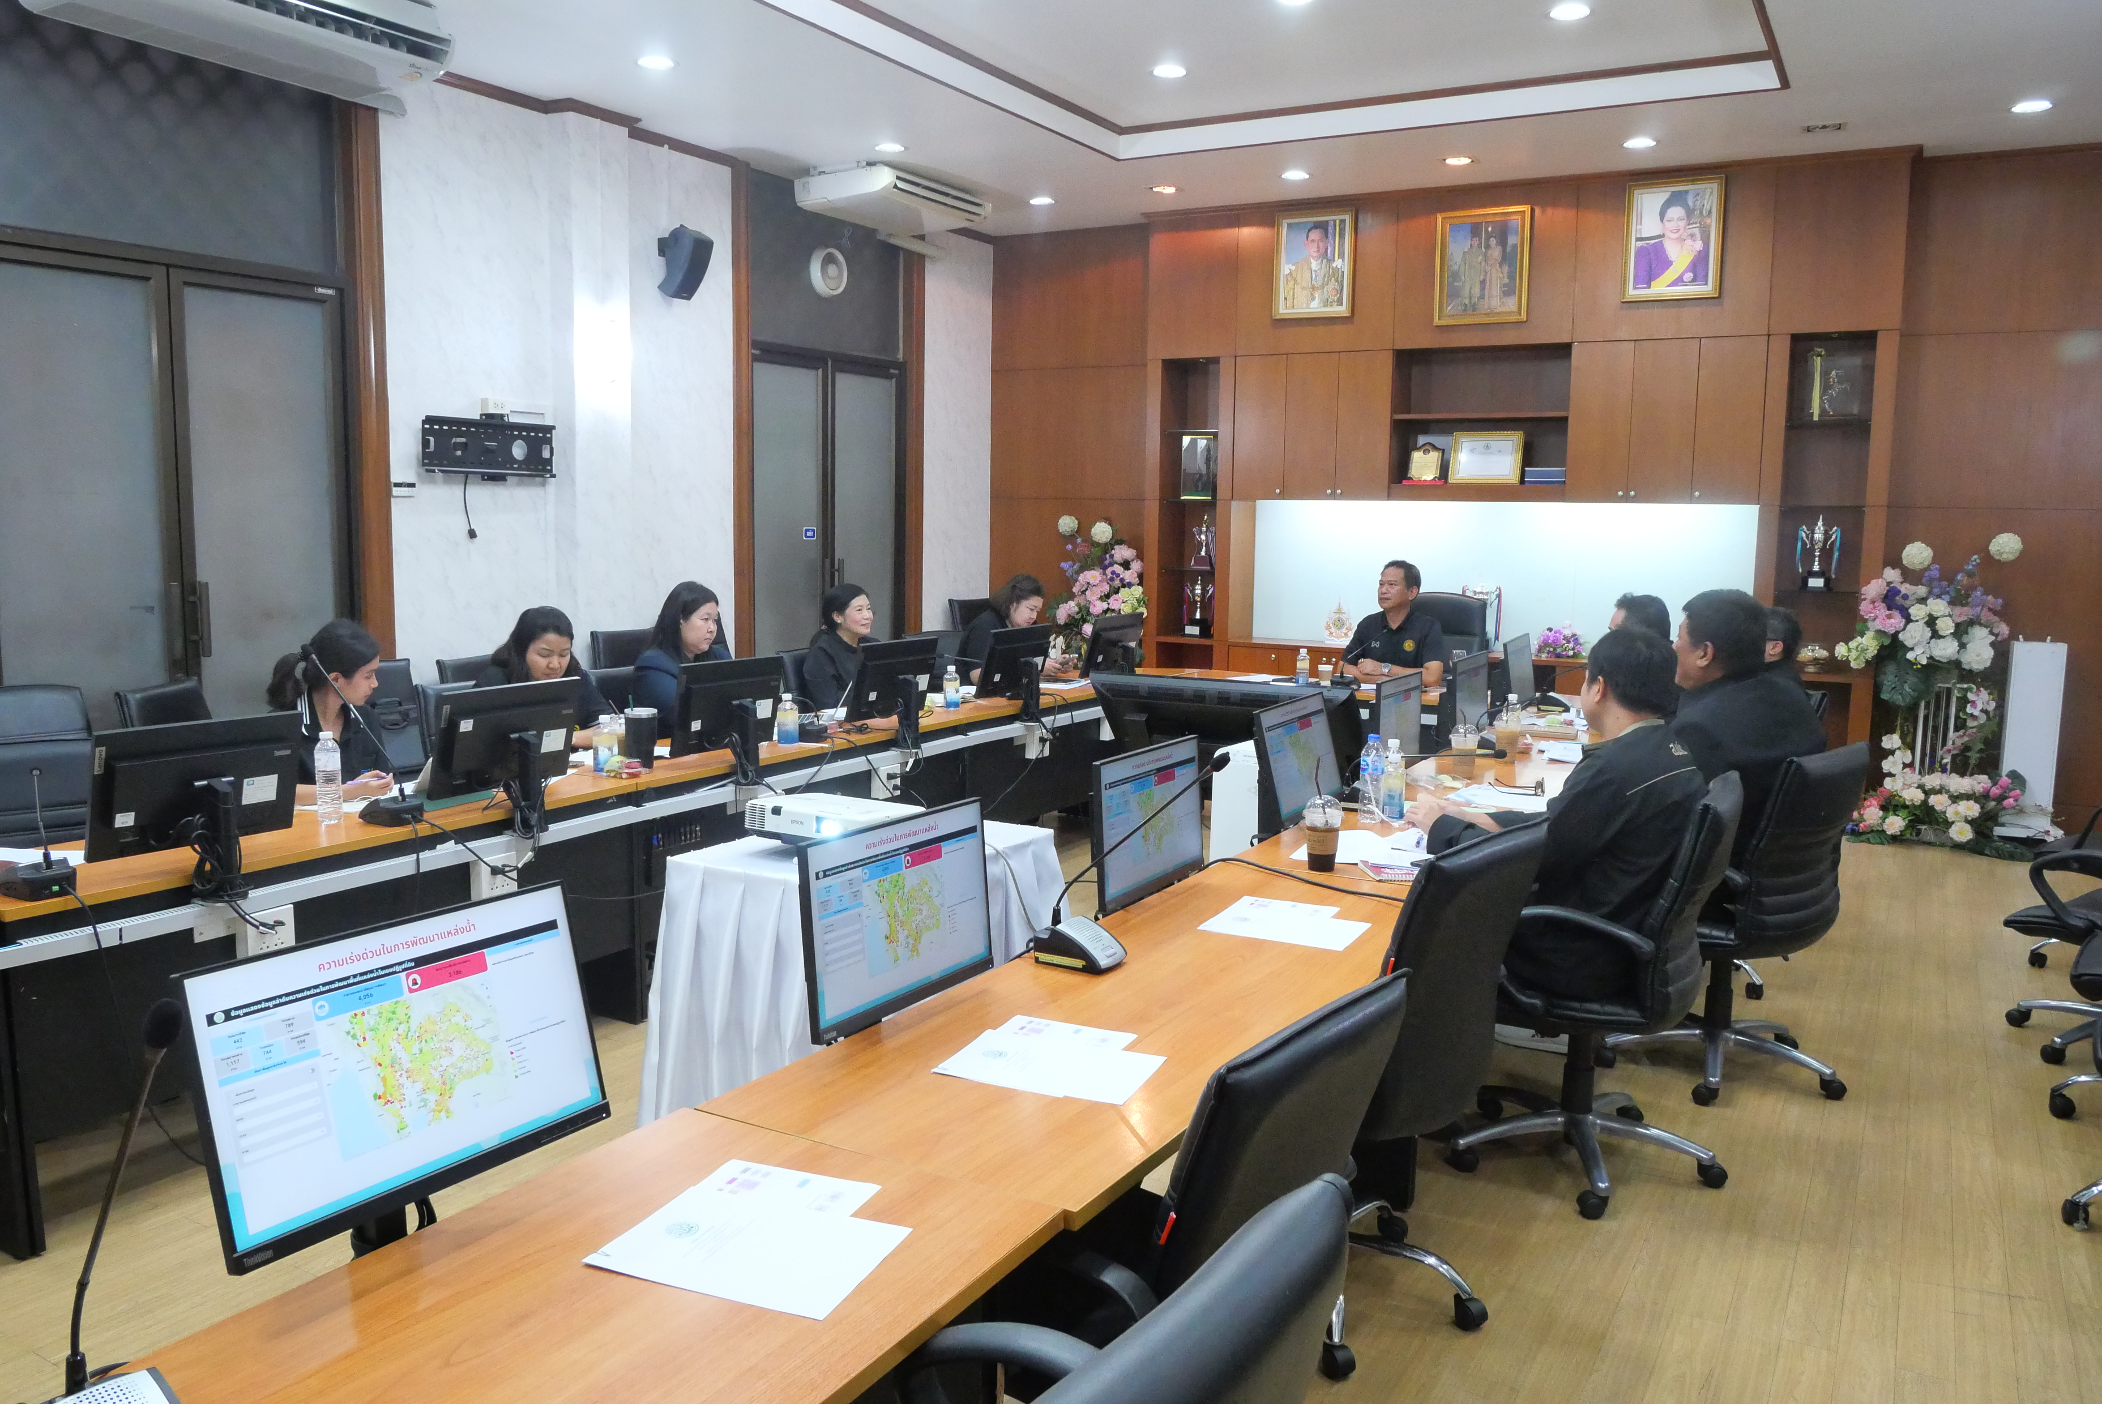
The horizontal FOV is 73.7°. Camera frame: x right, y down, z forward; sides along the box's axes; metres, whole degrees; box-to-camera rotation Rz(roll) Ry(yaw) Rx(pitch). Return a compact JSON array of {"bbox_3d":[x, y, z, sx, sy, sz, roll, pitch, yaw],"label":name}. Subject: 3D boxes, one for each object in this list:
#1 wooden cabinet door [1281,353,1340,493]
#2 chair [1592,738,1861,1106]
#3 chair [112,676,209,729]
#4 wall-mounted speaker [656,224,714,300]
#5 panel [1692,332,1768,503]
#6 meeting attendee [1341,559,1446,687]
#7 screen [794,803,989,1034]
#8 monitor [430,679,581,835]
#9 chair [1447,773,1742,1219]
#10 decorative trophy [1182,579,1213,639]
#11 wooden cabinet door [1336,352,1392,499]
[{"bbox_3d":[1.694,-1.789,9.118,0.364,0.937,0.030,6,9,32],"label":"wooden cabinet door"},{"bbox_3d":[1.977,0.598,4.069,0.618,0.997,0.658,-5,10,-36],"label":"chair"},{"bbox_3d":[-2.795,0.443,4.818,0.640,0.990,0.600,1,7,-2],"label":"chair"},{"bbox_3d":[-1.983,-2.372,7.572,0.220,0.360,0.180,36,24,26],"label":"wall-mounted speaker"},{"bbox_3d":[3.866,-1.597,7.981,0.355,0.920,0.030,5,8,29],"label":"panel"},{"bbox_3d":[1.724,-0.025,7.163,0.548,1.376,0.748,4,8,23],"label":"meeting attendee"},{"bbox_3d":[-0.263,0.352,2.372,0.050,0.302,0.490,-2,4,32],"label":"screen"},{"bbox_3d":[-1.474,0.157,3.897,0.170,0.410,0.490,4,8,26],"label":"monitor"},{"bbox_3d":[1.370,0.679,3.482,0.630,0.970,0.640,5,8,32],"label":"chair"},{"bbox_3d":[1.074,-0.693,10.325,0.210,0.440,0.150,5,8,32],"label":"decorative trophy"},{"bbox_3d":[2.002,-1.760,8.941,0.343,0.914,0.040,4,7,26],"label":"wooden cabinet door"}]

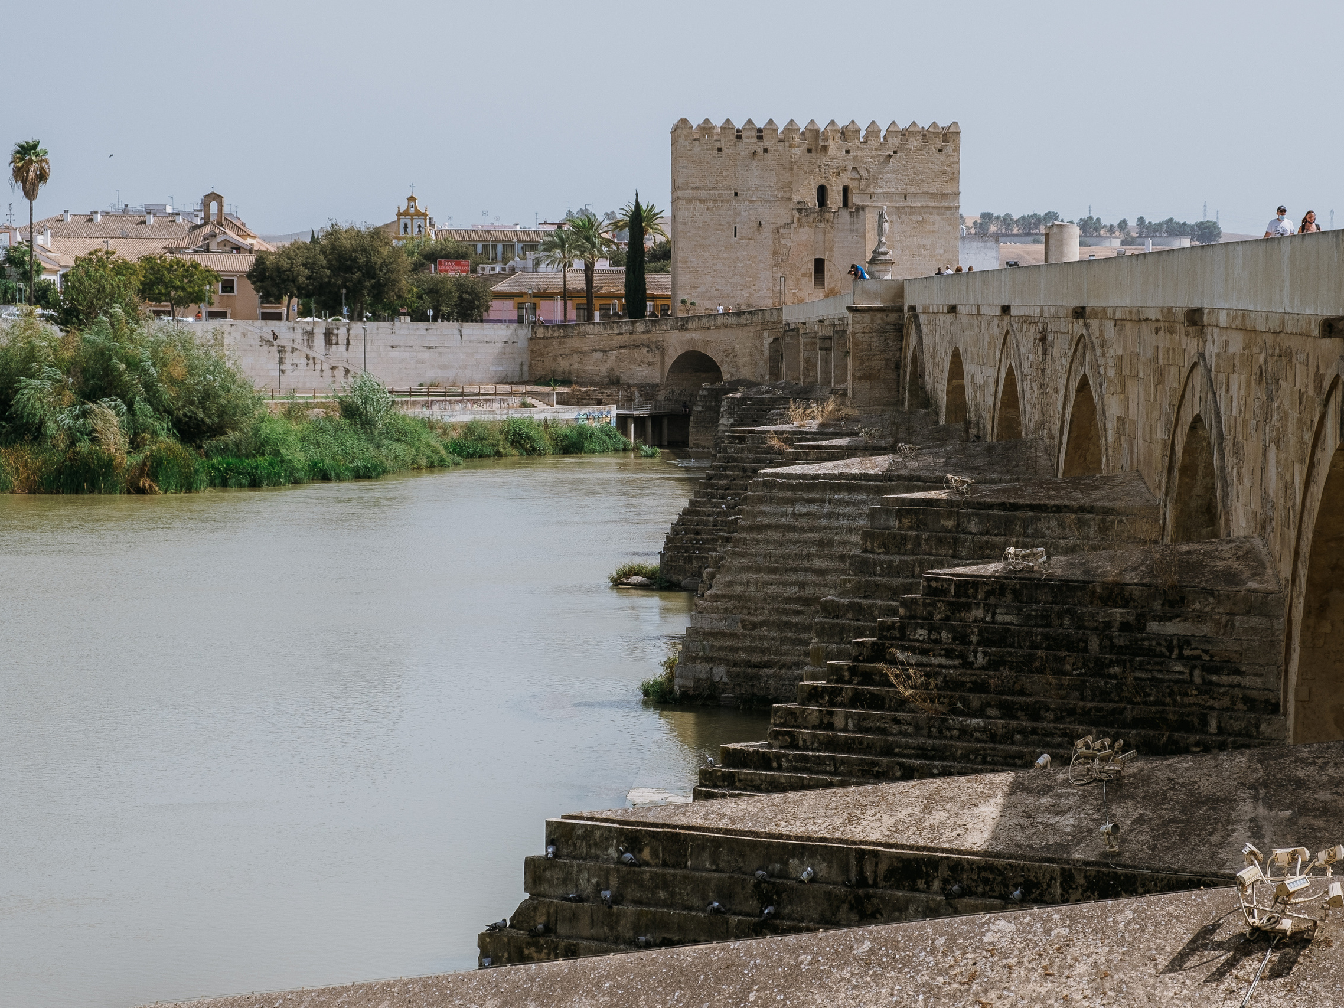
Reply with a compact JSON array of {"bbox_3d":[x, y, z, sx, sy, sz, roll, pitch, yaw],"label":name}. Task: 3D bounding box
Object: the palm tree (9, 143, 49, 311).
[{"bbox_3d":[-55.213,-23.322,248.978,3.700,15.830,3.700,0,4,0],"label":"palm tree"}]

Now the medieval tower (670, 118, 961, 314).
[{"bbox_3d":[11.270,-23.564,247.958,23.600,17.450,20.000,0,4,-3],"label":"medieval tower"}]

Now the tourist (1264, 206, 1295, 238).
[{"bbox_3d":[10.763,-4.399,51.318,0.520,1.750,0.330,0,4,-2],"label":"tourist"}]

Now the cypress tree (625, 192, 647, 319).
[{"bbox_3d":[-2.999,-20.203,241.177,1.800,11.700,1.800,0,4,0],"label":"cypress tree"}]

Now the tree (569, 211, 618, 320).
[{"bbox_3d":[-6.648,-19.617,245.228,4.300,10.160,4.300,0,4,0],"label":"tree"}]

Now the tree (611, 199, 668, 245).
[{"bbox_3d":[-2.838,-20.861,253.160,5.200,11.530,5.200,0,4,0],"label":"tree"}]

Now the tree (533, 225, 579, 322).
[{"bbox_3d":[-9.798,-19.023,245.270,4.000,8.970,4.000,0,4,0],"label":"tree"}]

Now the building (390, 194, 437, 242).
[{"bbox_3d":[-30.134,-29.325,336.773,6.000,13.300,6.000,1,4,9],"label":"building"}]

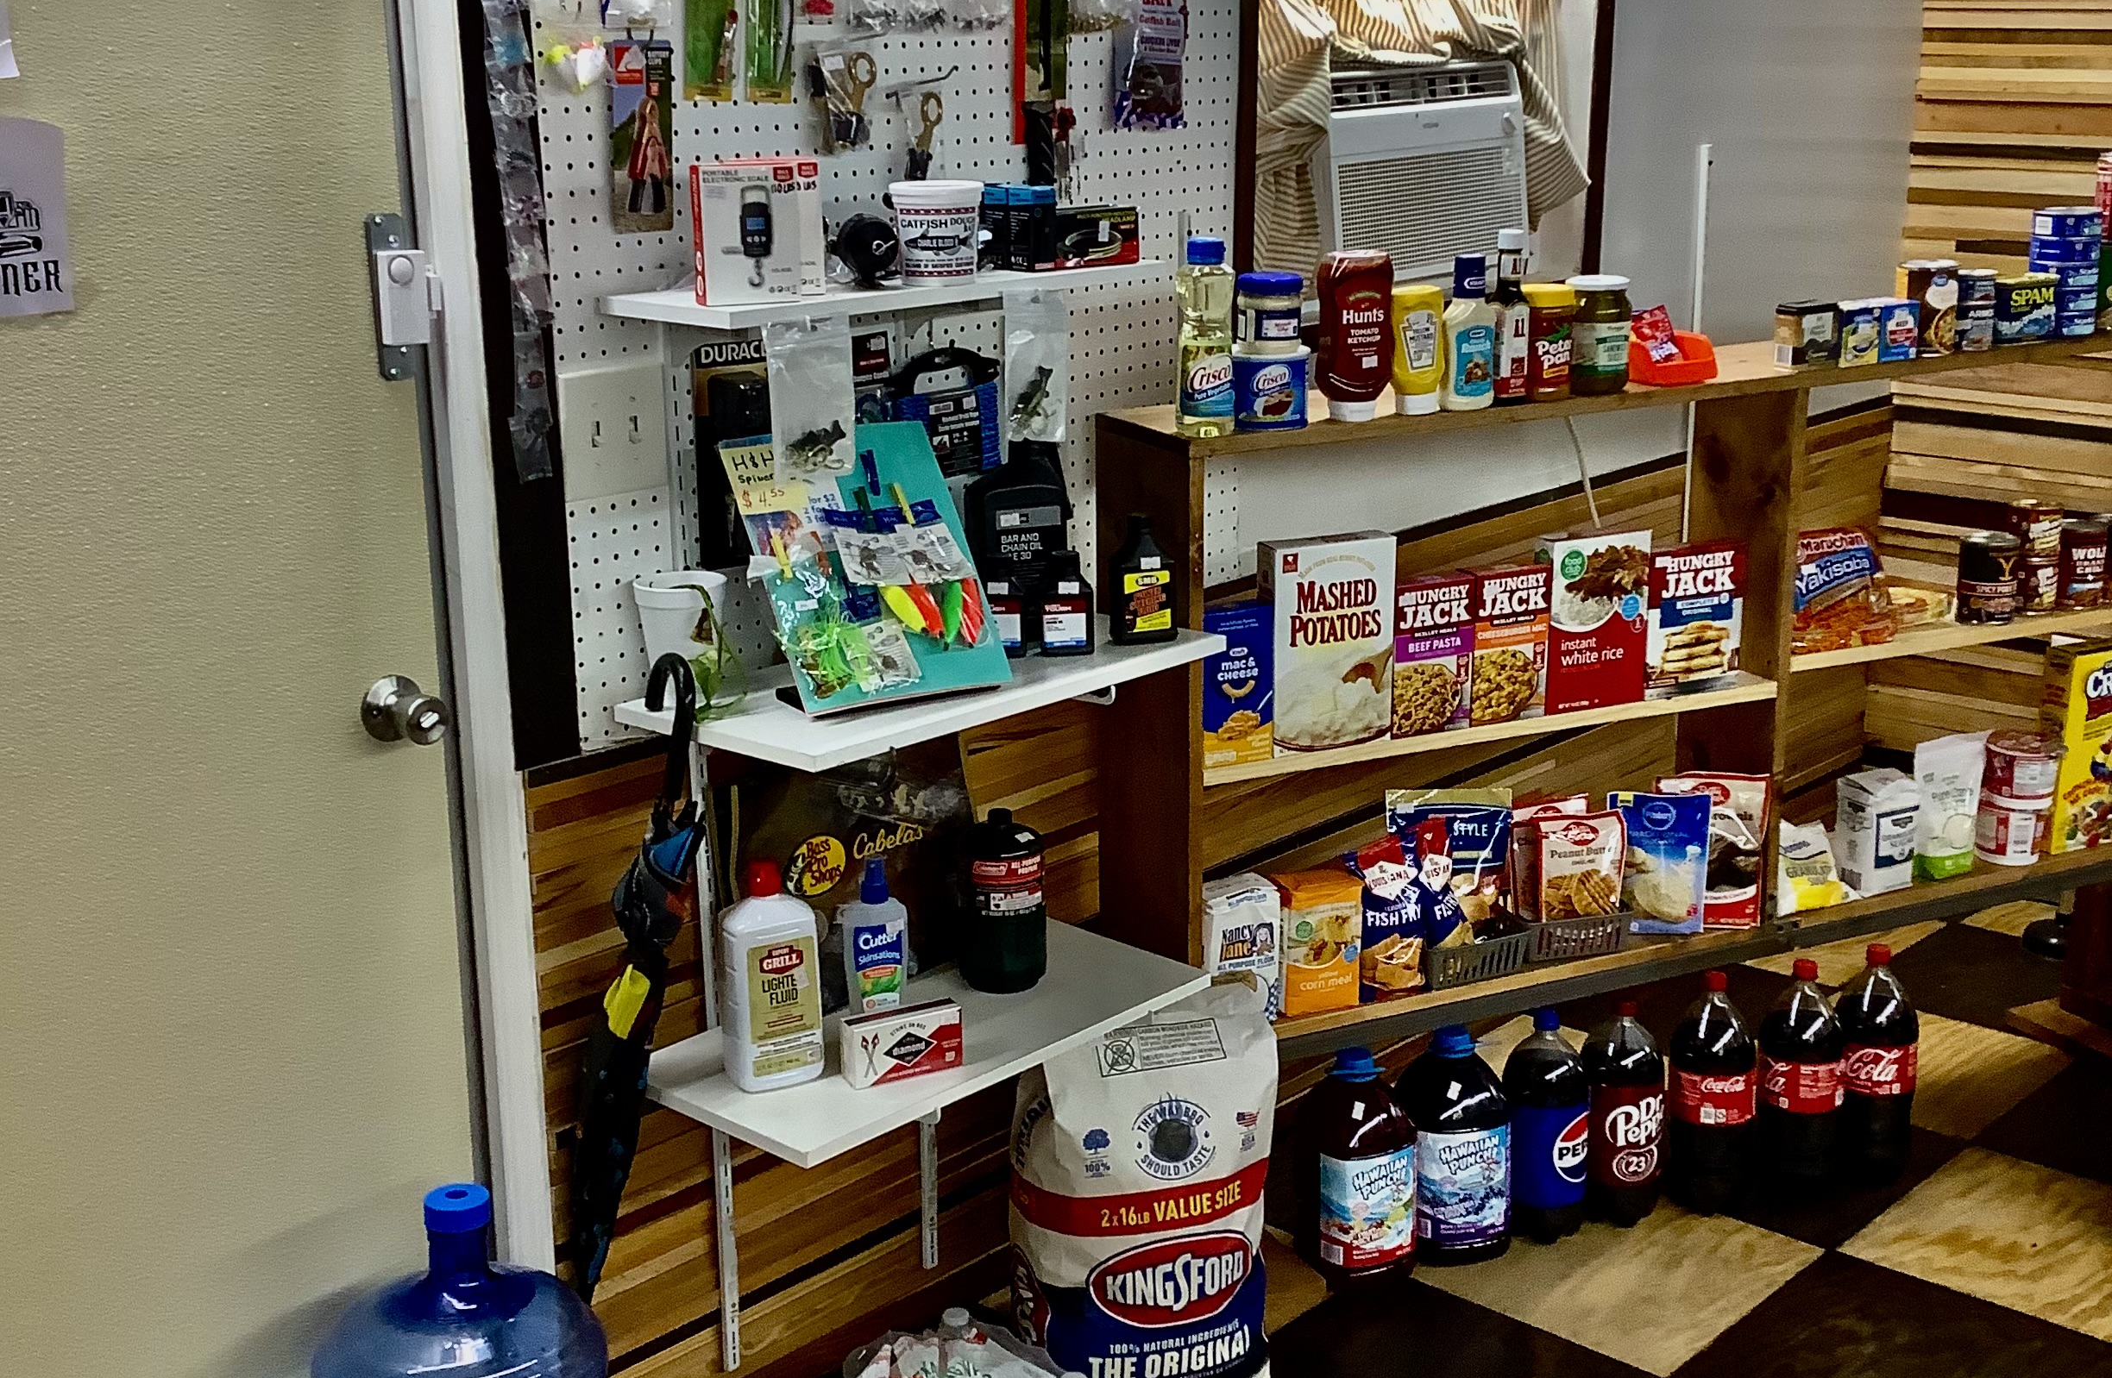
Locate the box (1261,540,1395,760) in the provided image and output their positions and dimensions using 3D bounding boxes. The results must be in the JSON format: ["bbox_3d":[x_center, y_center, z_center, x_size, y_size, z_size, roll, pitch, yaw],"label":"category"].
[{"bbox_3d":[0.315,-0.053,2.955,0.158,0.248,0.050,-8,17,-23],"label":"box"}]

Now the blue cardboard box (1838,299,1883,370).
[{"bbox_3d":[1.000,-0.444,3.174,0.063,0.071,0.040,-8,17,-24],"label":"blue cardboard box"}]

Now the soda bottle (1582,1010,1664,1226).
[{"bbox_3d":[0.737,0.535,3.250,0.108,0.296,0.108,-1,16,0],"label":"soda bottle"}]

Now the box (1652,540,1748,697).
[{"bbox_3d":[0.807,-0.100,3.236,0.142,0.175,0.050,-7,17,-22],"label":"box"}]

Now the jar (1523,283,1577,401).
[{"bbox_3d":[0.576,-0.408,2.970,0.068,0.130,0.068,-1,16,0],"label":"jar"}]

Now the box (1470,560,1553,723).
[{"bbox_3d":[0.544,-0.056,3.068,0.112,0.187,0.043,-8,17,-23],"label":"box"}]

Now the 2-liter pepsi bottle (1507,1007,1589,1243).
[{"bbox_3d":[0.629,0.542,3.216,0.109,0.303,0.109,-1,16,0],"label":"2-liter pepsi bottle"}]

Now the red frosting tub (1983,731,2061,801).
[{"bbox_3d":[1.317,0.108,3.440,0.099,0.078,0.099,-1,16,0],"label":"red frosting tub"}]

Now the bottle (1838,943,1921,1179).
[{"bbox_3d":[1.102,0.496,3.369,0.111,0.312,0.111,5,16,19],"label":"bottle"}]

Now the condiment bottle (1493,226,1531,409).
[{"bbox_3d":[0.541,-0.445,3.002,0.058,0.200,0.055,-2,16,-6],"label":"condiment bottle"}]

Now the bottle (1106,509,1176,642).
[{"bbox_3d":[0.097,-0.123,2.774,0.065,0.138,0.041,-6,17,-19],"label":"bottle"}]

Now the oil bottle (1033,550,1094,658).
[{"bbox_3d":[0.011,-0.093,2.691,0.056,0.106,0.036,-3,16,-7],"label":"oil bottle"}]

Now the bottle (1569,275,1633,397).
[{"bbox_3d":[0.654,-0.422,3.016,0.073,0.136,0.073,-1,16,0],"label":"bottle"}]

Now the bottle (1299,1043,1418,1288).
[{"bbox_3d":[0.375,0.581,3.140,0.122,0.284,0.128,-1,16,0],"label":"bottle"}]

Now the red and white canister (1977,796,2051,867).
[{"bbox_3d":[1.356,0.197,3.581,0.099,0.083,0.099,-1,16,0],"label":"red and white canister"}]

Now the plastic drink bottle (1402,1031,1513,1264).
[{"bbox_3d":[0.508,0.561,3.190,0.145,0.297,0.145,-2,16,-5],"label":"plastic drink bottle"}]

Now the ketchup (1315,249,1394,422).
[{"bbox_3d":[0.339,-0.400,2.850,0.089,0.188,0.056,-5,17,-16],"label":"ketchup"}]

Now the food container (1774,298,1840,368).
[{"bbox_3d":[0.927,-0.436,3.110,0.062,0.075,0.041,-8,17,-23],"label":"food container"}]

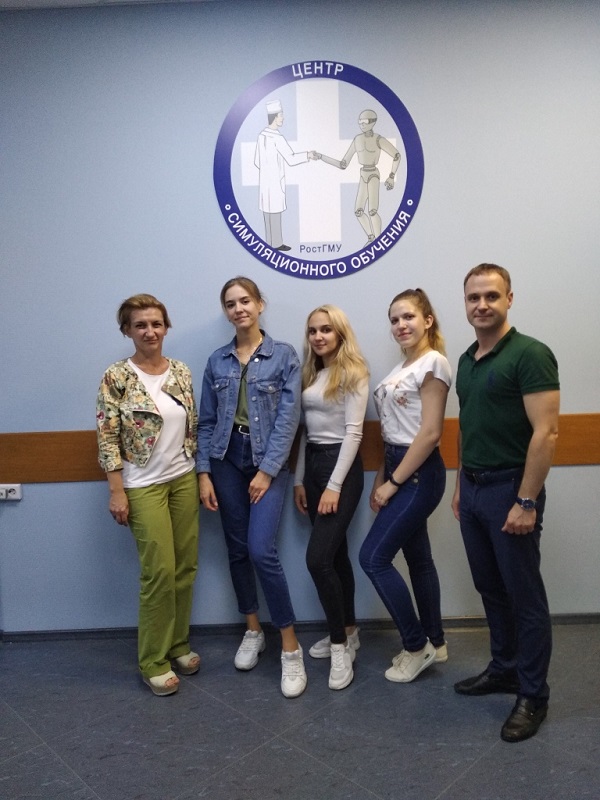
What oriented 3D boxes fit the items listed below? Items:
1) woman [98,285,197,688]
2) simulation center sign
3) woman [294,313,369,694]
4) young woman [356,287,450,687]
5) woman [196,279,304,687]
[{"bbox_3d":[-0.638,0.393,2.674,0.480,1.700,0.380,-5,5,-33],"label":"woman"},{"bbox_3d":[0.092,-1.095,2.881,1.010,1.030,0.020,-2,5,0],"label":"simulation center sign"},{"bbox_3d":[0.138,0.400,2.700,0.420,1.630,0.400,2,6,42],"label":"woman"},{"bbox_3d":[0.472,0.359,2.697,0.460,1.690,0.410,-5,5,-35],"label":"young woman"},{"bbox_3d":[-0.216,0.344,2.660,0.490,1.770,0.420,-1,5,8],"label":"woman"}]

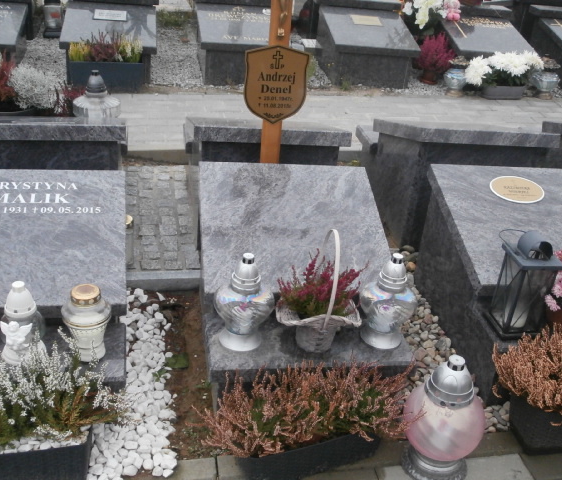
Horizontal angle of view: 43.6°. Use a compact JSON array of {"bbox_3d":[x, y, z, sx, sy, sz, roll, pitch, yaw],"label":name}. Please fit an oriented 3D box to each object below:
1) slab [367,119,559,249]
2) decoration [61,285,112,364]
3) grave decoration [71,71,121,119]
[{"bbox_3d":[0.743,-0.354,3.229,0.600,0.560,0.770,1,28,-10],"label":"slab"},{"bbox_3d":[-0.537,0.235,1.982,0.132,0.216,0.132,0,28,-11],"label":"decoration"},{"bbox_3d":[-0.881,-0.653,3.367,0.220,0.315,0.220,0,28,-11],"label":"grave decoration"}]

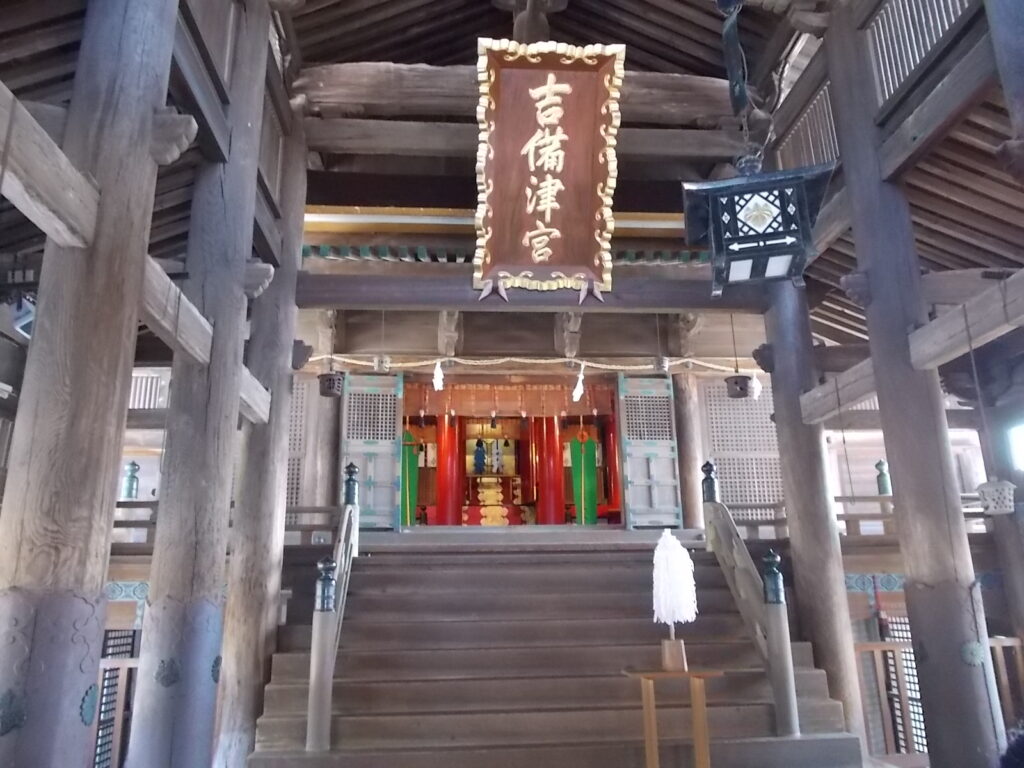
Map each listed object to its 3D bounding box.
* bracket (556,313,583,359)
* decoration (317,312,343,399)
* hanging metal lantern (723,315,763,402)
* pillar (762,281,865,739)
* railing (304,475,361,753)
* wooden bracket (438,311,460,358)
[{"bbox_3d":[0.841,-0.732,10.899,0.320,0.745,0.480,0,-15,-5],"label":"bracket"},{"bbox_3d":[-1.834,-0.288,7.831,0.250,0.900,0.250,0,-15,-5],"label":"decoration"},{"bbox_3d":[2.346,-0.291,8.025,0.310,0.915,0.280,0,-15,-5],"label":"hanging metal lantern"},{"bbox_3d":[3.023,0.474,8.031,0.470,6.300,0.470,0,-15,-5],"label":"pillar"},{"bbox_3d":[-1.575,1.847,7.003,0.220,2.509,1.547,0,-15,-5],"label":"railing"},{"bbox_3d":[-0.911,-0.752,11.365,0.300,0.760,0.320,0,-15,-5],"label":"wooden bracket"}]

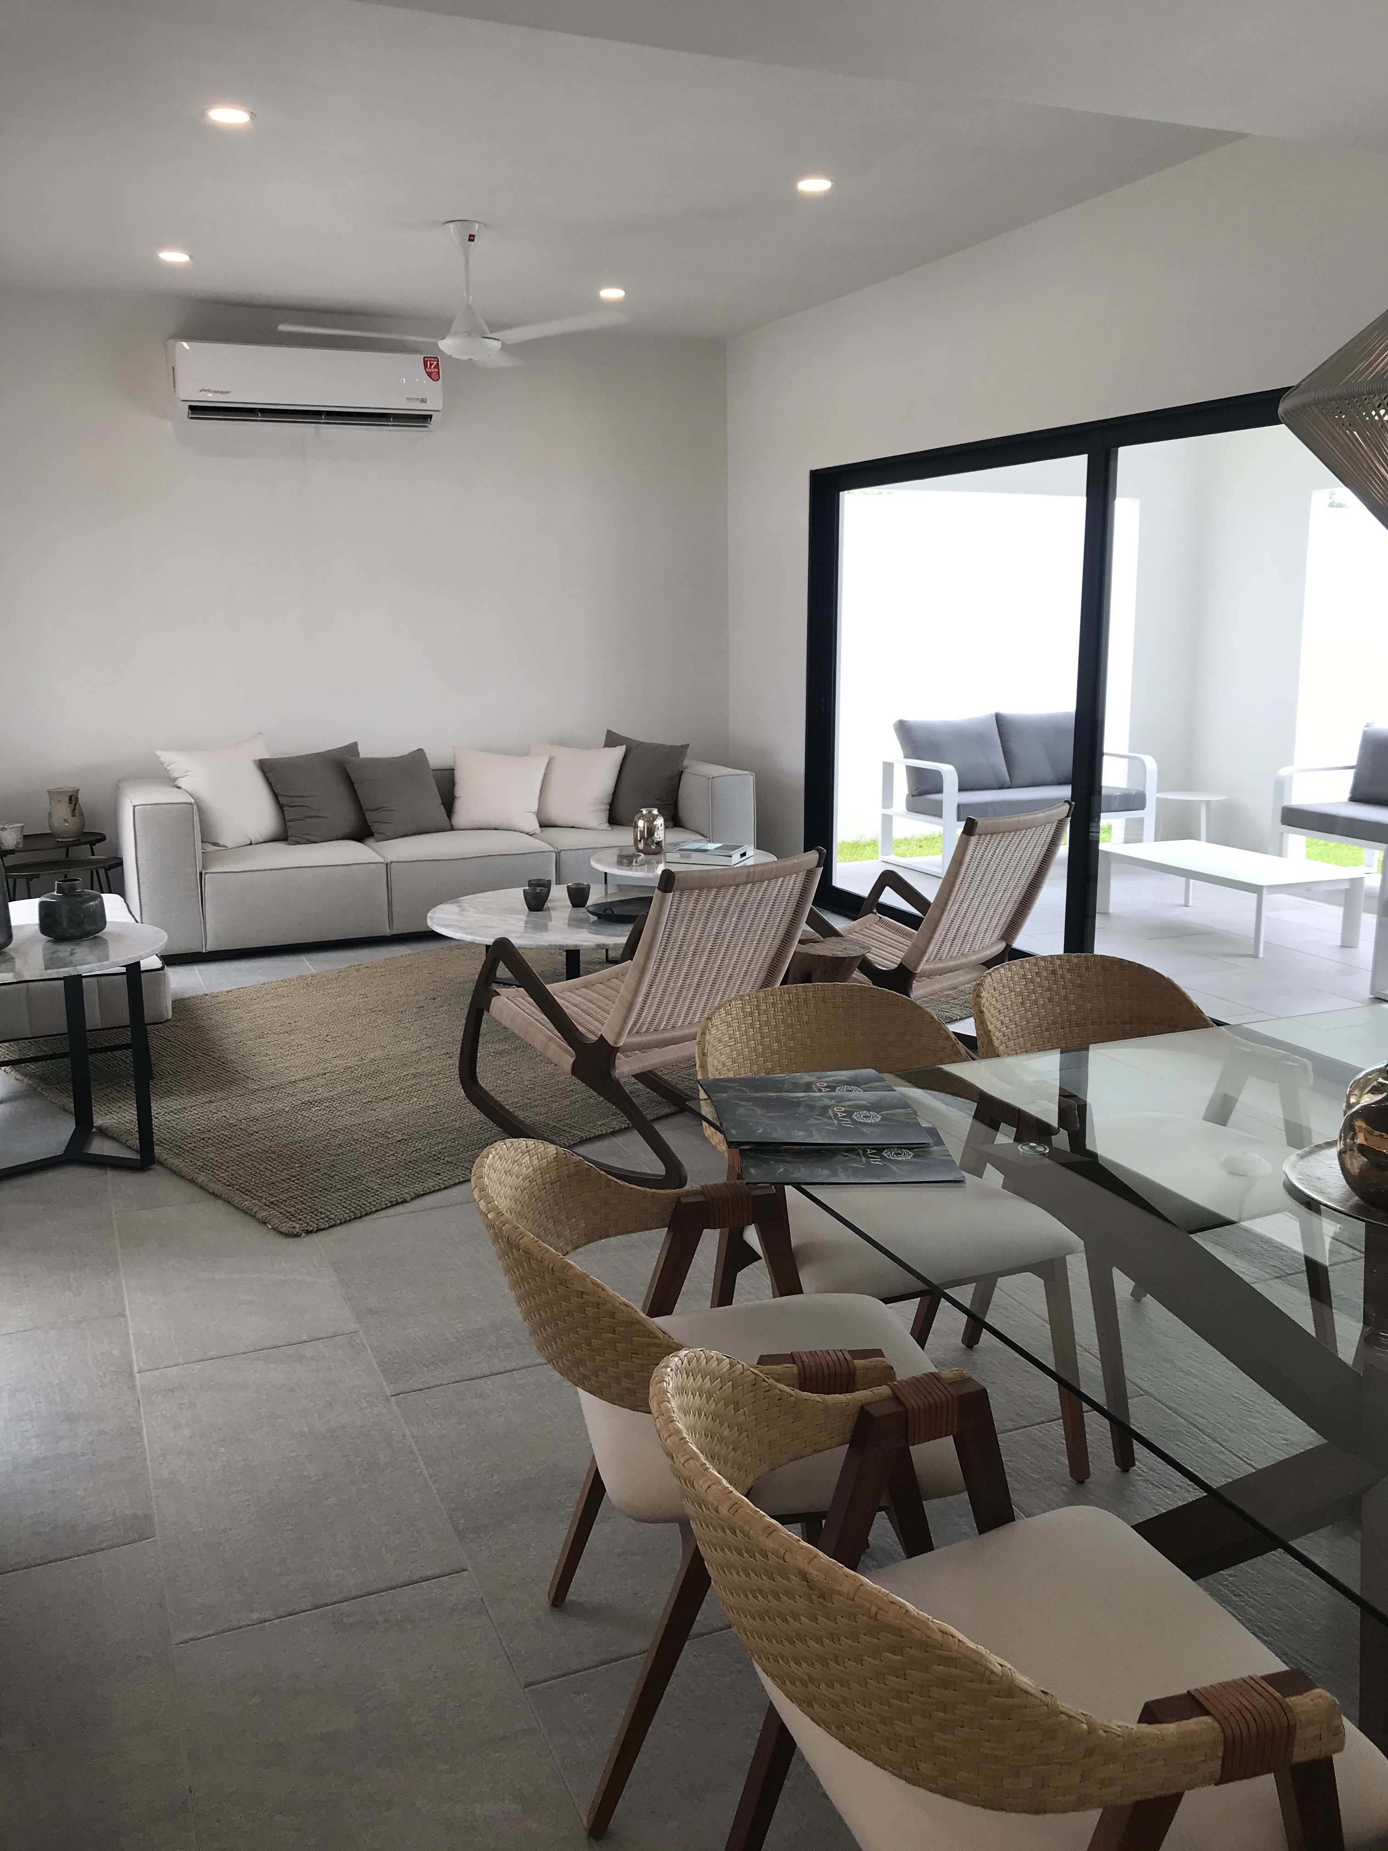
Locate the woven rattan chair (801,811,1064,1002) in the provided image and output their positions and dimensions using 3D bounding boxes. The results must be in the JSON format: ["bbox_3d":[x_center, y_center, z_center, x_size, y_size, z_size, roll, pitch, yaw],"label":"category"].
[{"bbox_3d":[0.690,0.028,4.937,0.577,0.901,1.063,-11,16,-41],"label":"woven rattan chair"}]

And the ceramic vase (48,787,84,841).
[{"bbox_3d":[-2.904,-0.511,6.915,0.157,0.230,0.157,-5,13,-23],"label":"ceramic vase"}]

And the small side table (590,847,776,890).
[{"bbox_3d":[-0.044,-0.068,6.543,0.811,0.450,0.811,-5,13,-23],"label":"small side table"}]

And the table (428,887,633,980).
[{"bbox_3d":[-0.459,0.113,5.960,1.185,0.345,1.185,-5,13,-23],"label":"table"}]

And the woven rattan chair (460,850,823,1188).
[{"bbox_3d":[-0.153,0.188,4.289,0.565,0.899,1.050,-11,16,-40],"label":"woven rattan chair"}]

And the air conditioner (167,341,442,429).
[{"bbox_3d":[-1.859,-2.578,7.212,1.235,0.339,0.253,-6,13,-23],"label":"air conditioner"}]

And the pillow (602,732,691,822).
[{"bbox_3d":[-0.248,-0.755,7.835,0.466,0.466,0.172,2,-2,12],"label":"pillow"}]

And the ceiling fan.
[{"bbox_3d":[-0.946,-2.419,5.705,1.210,0.490,1.330,-5,13,-23],"label":"ceiling fan"}]

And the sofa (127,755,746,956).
[{"bbox_3d":[-1.237,-0.389,7.446,2.925,0.713,1.022,-6,13,-23],"label":"sofa"}]

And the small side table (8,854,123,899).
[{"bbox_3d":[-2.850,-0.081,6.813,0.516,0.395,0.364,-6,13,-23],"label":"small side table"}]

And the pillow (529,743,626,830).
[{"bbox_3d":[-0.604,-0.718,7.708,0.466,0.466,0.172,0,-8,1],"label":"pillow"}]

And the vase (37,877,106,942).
[{"bbox_3d":[-1.775,-0.047,4.265,0.180,0.164,0.180,-5,13,-23],"label":"vase"}]

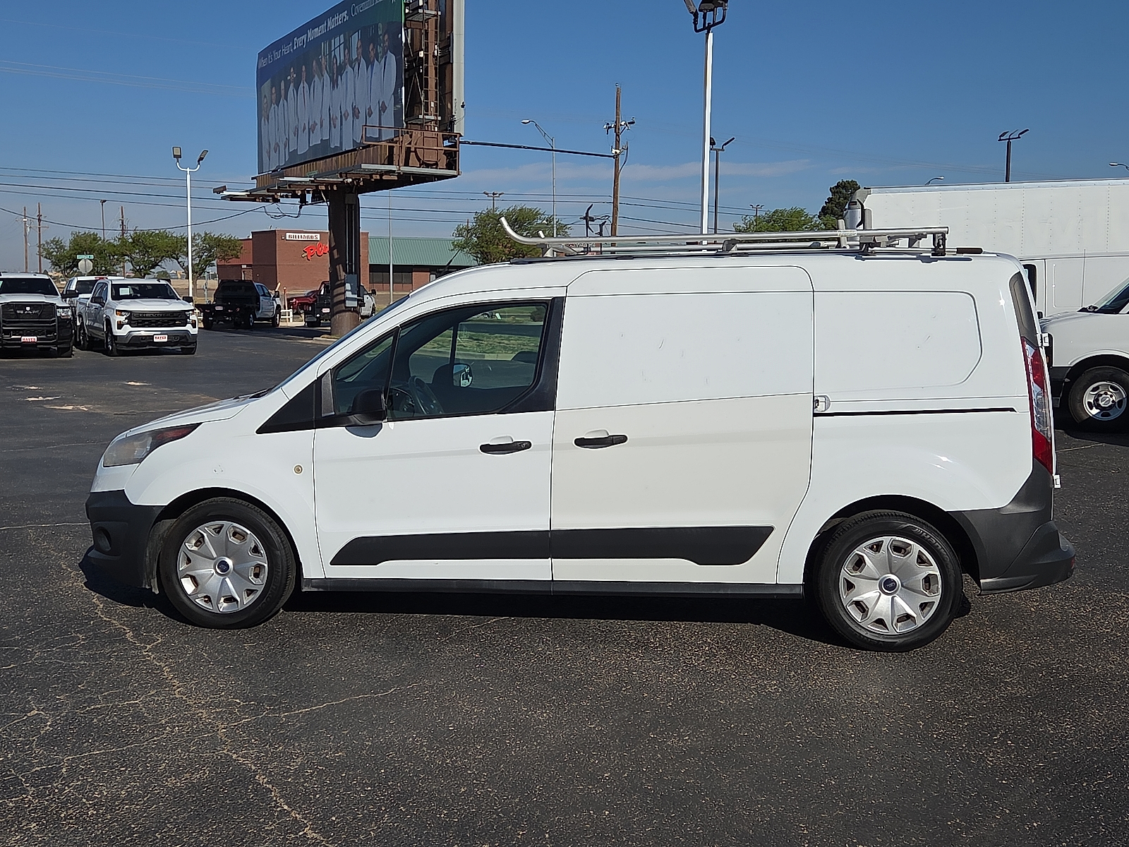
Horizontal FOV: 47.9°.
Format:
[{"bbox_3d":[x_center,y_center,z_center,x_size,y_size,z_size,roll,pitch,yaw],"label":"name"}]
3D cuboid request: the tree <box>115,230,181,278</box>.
[{"bbox_3d":[-33.641,-12.821,103.000,5.000,5.690,4.750,0,6,0],"label":"tree"}]

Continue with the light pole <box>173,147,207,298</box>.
[{"bbox_3d":[-15.877,-8.033,54.000,1.500,7.370,0.600,0,6,0],"label":"light pole"}]

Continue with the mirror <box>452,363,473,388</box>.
[{"bbox_3d":[-0.666,-0.292,7.720,0.140,0.180,0.220,4,7,32],"label":"mirror"}]

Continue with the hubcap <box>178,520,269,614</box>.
[{"bbox_3d":[-1.597,0.671,5.971,0.440,0.440,0.070,1,6,5],"label":"hubcap"}]

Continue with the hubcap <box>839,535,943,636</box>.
[{"bbox_3d":[1.435,0.712,5.617,0.440,0.440,0.070,1,6,7],"label":"hubcap"}]

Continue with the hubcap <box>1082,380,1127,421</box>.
[{"bbox_3d":[5.880,-0.241,13.827,0.440,0.440,0.090,3,7,23],"label":"hubcap"}]

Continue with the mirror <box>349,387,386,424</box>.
[{"bbox_3d":[-0.897,-0.076,5.800,0.150,0.175,0.230,0,6,-3],"label":"mirror"}]

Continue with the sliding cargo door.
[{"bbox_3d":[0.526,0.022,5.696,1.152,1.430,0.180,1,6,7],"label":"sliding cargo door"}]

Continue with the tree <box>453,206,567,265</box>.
[{"bbox_3d":[-3.310,-10.016,77.655,7.100,6.400,6.800,0,6,-6],"label":"tree"}]

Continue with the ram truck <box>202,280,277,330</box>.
[{"bbox_3d":[-13.801,-5.149,54.233,2.200,2.000,6.100,1,6,3],"label":"ram truck"}]

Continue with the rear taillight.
[{"bbox_3d":[2.118,-0.077,5.688,0.160,0.610,0.160,1,6,5],"label":"rear taillight"}]

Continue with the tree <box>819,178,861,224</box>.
[{"bbox_3d":[19.314,-12.427,88.000,3.700,8.850,3.520,0,6,0],"label":"tree"}]

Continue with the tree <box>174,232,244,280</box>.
[{"bbox_3d":[-28.784,-12.749,103.000,5.100,5.540,4.840,0,6,0],"label":"tree"}]

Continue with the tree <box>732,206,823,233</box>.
[{"bbox_3d":[12.924,-9.691,75.000,6.200,6.230,5.890,0,6,0],"label":"tree"}]

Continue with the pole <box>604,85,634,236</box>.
[{"bbox_3d":[2.494,-10.828,62.610,1.800,11.300,0.900,-4,7,-33],"label":"pole"}]

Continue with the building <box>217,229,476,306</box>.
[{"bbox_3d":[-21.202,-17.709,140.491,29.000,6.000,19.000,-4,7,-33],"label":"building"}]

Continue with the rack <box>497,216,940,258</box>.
[{"bbox_3d":[0.810,-0.975,6.780,2.130,0.220,1.350,1,6,5],"label":"rack"}]

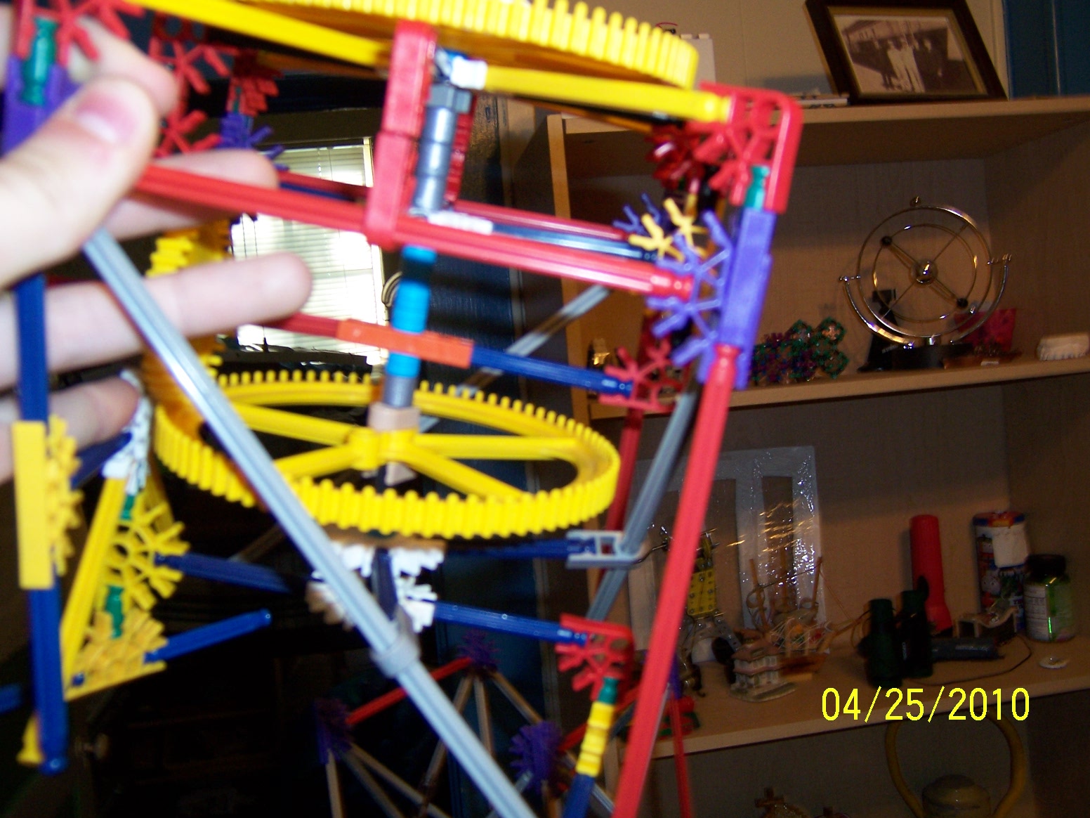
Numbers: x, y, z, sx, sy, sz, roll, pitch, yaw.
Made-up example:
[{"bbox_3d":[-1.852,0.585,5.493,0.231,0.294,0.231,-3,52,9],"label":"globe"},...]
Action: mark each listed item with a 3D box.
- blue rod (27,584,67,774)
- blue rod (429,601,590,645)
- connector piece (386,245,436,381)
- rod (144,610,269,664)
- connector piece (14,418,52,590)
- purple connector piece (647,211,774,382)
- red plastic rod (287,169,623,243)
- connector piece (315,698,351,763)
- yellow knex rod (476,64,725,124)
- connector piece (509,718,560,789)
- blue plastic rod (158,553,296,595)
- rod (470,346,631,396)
[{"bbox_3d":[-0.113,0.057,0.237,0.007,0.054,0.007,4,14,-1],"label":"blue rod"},{"bbox_3d":[-0.015,0.064,0.310,0.054,0.006,0.006,11,11,-2],"label":"blue rod"},{"bbox_3d":[-0.038,-0.030,0.294,0.009,0.041,0.009,11,12,-3],"label":"connector piece"},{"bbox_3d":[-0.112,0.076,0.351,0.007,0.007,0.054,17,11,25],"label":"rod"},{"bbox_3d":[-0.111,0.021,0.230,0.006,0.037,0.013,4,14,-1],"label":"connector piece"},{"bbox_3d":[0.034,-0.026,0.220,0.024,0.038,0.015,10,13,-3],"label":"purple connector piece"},{"bbox_3d":[-0.034,-0.071,0.362,0.128,0.006,0.006,9,12,-3],"label":"red plastic rod"},{"bbox_3d":[-0.120,0.187,0.607,0.022,0.037,0.022,-4,3,33],"label":"connector piece"},{"bbox_3d":[0.011,-0.078,0.254,0.006,0.006,0.086,-7,22,-45],"label":"yellow knex rod"},{"bbox_3d":[-0.005,0.182,0.544,0.022,0.037,0.022,-4,3,33],"label":"connector piece"},{"bbox_3d":[-0.088,0.050,0.308,0.054,0.006,0.006,11,11,-2],"label":"blue plastic rod"},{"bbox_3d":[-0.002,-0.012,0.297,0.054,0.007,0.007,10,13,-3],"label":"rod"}]

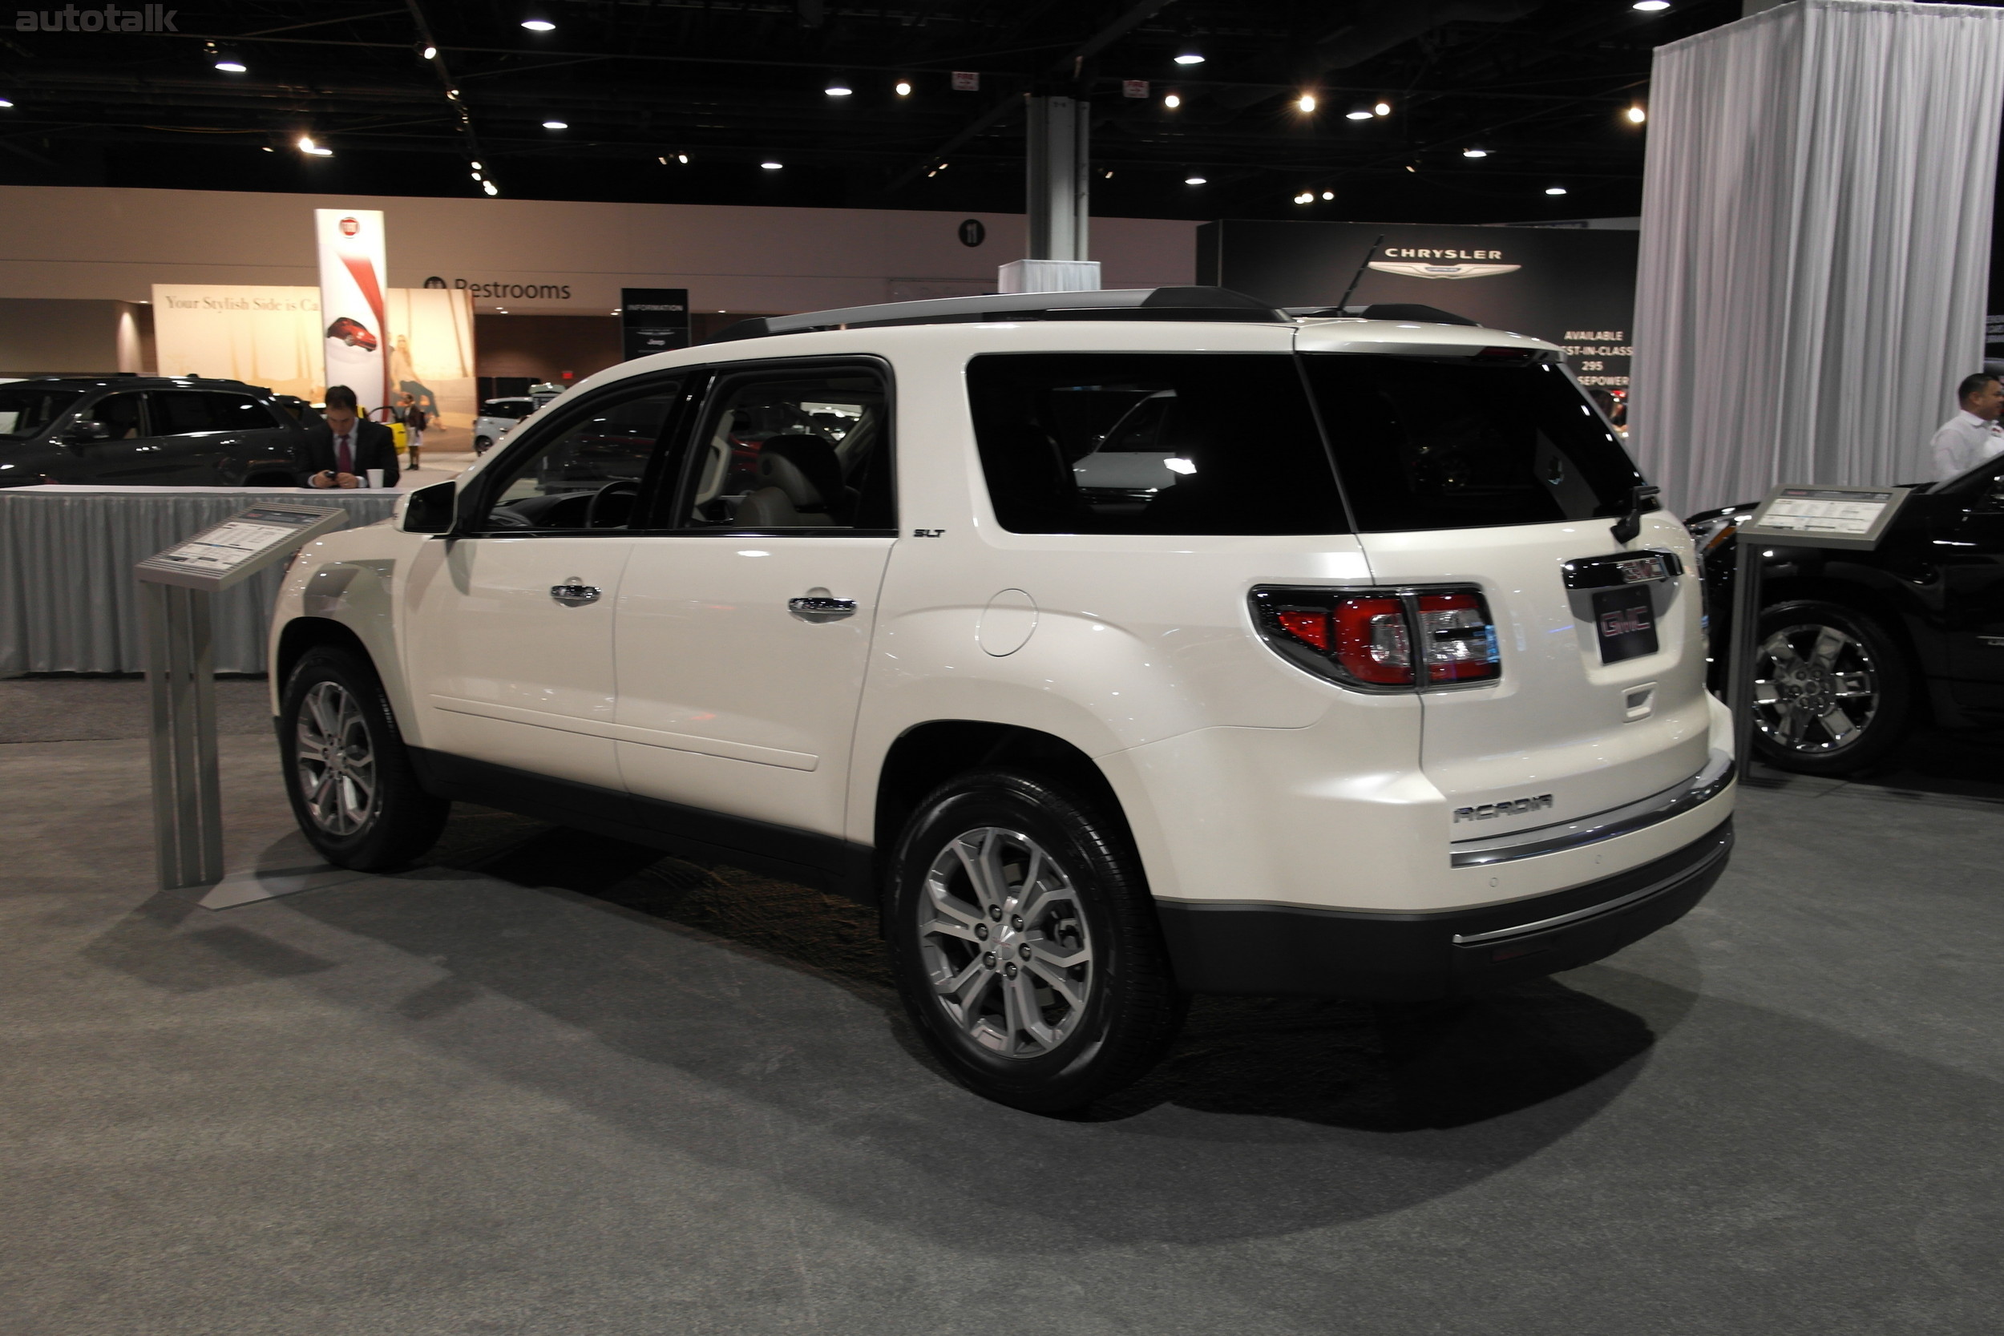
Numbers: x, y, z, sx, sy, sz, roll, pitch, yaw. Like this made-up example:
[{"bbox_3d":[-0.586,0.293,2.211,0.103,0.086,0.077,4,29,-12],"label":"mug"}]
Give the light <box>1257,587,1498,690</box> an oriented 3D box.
[{"bbox_3d":[0.740,-0.071,3.318,0.390,0.215,0.330,8,11,40],"label":"light"}]

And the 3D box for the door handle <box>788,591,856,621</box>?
[{"bbox_3d":[-0.435,-0.144,4.073,0.230,0.055,0.055,8,11,40],"label":"door handle"}]

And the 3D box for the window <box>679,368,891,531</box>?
[{"bbox_3d":[-0.537,-0.548,4.297,0.800,0.450,0.060,5,-5,40],"label":"window"}]

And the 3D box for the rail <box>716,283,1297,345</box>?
[{"bbox_3d":[-0.124,-0.888,4.228,1.980,0.100,0.070,8,11,40],"label":"rail"}]

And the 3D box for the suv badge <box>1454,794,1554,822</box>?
[{"bbox_3d":[0.993,0.276,3.301,0.264,0.034,0.012,-5,11,-31],"label":"suv badge"}]

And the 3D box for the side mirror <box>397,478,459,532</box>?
[{"bbox_3d":[-1.769,-0.482,5.092,0.145,0.165,0.200,8,12,40],"label":"side mirror"}]

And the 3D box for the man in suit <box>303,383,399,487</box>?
[{"bbox_3d":[-4.032,-0.903,10.339,0.580,1.670,0.440,-1,9,-9],"label":"man in suit"}]

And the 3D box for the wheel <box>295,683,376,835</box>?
[{"bbox_3d":[-2.226,0.306,5.789,0.530,0.530,0.190,8,11,40],"label":"wheel"}]

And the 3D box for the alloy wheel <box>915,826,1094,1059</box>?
[{"bbox_3d":[0.057,0.612,3.840,0.530,0.530,0.190,8,11,40],"label":"alloy wheel"}]

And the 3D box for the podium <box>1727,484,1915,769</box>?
[{"bbox_3d":[3.400,-0.120,6.980,0.430,1.240,0.550,-8,12,-43],"label":"podium"}]

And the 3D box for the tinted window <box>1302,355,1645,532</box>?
[{"bbox_3d":[1.208,-0.530,3.850,1.620,0.480,0.150,-9,-20,-48],"label":"tinted window"}]

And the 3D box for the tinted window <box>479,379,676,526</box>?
[{"bbox_3d":[-1.251,-0.609,4.891,0.870,0.470,0.060,5,-5,40],"label":"tinted window"}]

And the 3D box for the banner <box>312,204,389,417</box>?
[{"bbox_3d":[-17.093,-8.775,44.280,1.850,6.500,0.350,-2,9,-15],"label":"banner"}]

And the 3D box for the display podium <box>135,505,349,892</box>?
[{"bbox_3d":[-2.422,0.119,5.412,0.626,1.278,0.430,9,12,42],"label":"display podium"}]

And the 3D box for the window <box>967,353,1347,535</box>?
[{"bbox_3d":[0.305,-0.479,3.572,1.060,0.410,0.060,7,-6,38],"label":"window"}]

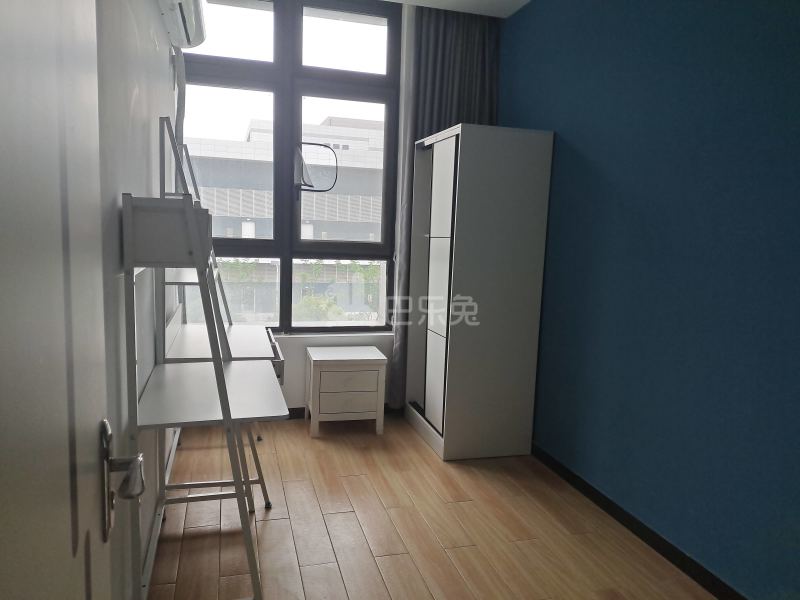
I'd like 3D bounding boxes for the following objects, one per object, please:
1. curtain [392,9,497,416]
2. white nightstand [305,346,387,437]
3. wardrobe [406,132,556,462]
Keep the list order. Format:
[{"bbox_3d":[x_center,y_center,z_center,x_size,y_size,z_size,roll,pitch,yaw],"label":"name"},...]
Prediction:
[{"bbox_3d":[0.298,-0.598,4.115,0.658,2.792,0.123,0,8,-17],"label":"curtain"},{"bbox_3d":[-0.370,0.614,3.923,0.480,0.520,0.375,0,8,-14],"label":"white nightstand"},{"bbox_3d":[0.455,-0.059,3.726,0.567,1.924,0.801,0,8,-17],"label":"wardrobe"}]

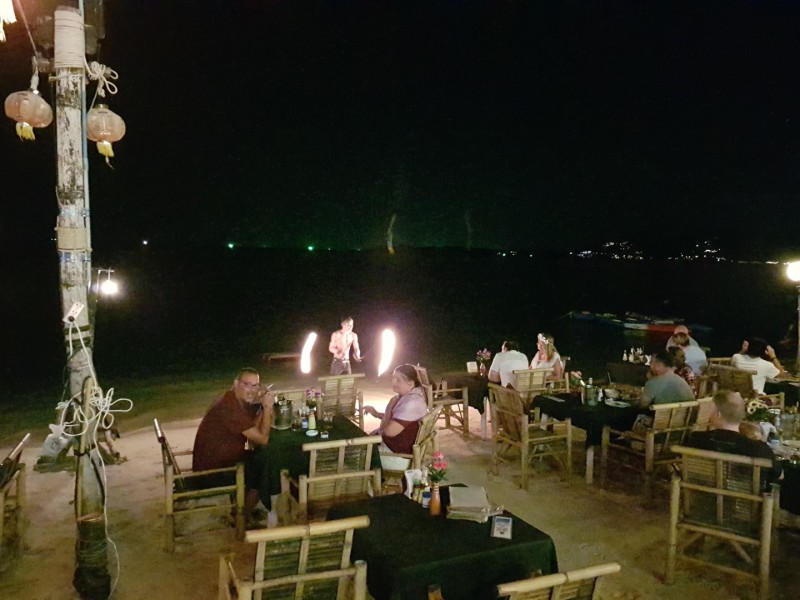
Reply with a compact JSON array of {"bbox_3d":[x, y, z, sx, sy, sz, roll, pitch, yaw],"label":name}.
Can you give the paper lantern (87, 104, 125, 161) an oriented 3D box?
[{"bbox_3d":[-1.666,-0.942,3.400,0.240,0.320,0.240,-1,4,-27],"label":"paper lantern"}]

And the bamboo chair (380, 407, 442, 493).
[{"bbox_3d":[0.025,1.371,5.065,0.600,0.935,0.590,4,5,21],"label":"bamboo chair"}]

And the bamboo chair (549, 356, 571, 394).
[{"bbox_3d":[1.990,1.250,8.423,0.600,0.935,0.590,-1,5,-30],"label":"bamboo chair"}]

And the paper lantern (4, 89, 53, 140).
[{"bbox_3d":[-1.976,-0.988,3.200,0.260,0.290,0.260,10,4,-30],"label":"paper lantern"}]

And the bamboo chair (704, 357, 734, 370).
[{"bbox_3d":[4.417,1.256,8.197,0.590,0.935,0.600,0,5,-27],"label":"bamboo chair"}]

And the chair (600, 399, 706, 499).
[{"bbox_3d":[2.316,1.332,5.580,0.570,0.900,0.630,-1,4,-25],"label":"chair"}]

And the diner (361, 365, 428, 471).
[{"bbox_3d":[-0.083,1.165,4.924,0.780,1.260,0.500,2,4,14],"label":"diner"}]

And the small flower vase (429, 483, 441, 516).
[{"bbox_3d":[0.187,1.049,3.173,0.066,0.180,0.066,2,4,0],"label":"small flower vase"}]

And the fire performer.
[{"bbox_3d":[-0.857,1.077,9.450,0.540,1.660,0.420,1,5,-11],"label":"fire performer"}]

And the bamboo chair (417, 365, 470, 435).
[{"bbox_3d":[0.472,1.278,7.755,0.630,0.900,0.570,-1,4,-25],"label":"bamboo chair"}]

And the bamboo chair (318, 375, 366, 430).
[{"bbox_3d":[-0.659,1.320,6.898,0.570,0.900,0.630,0,4,-8],"label":"bamboo chair"}]

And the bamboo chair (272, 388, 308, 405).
[{"bbox_3d":[-1.174,1.415,6.393,0.570,0.900,0.630,0,4,-12],"label":"bamboo chair"}]

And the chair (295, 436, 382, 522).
[{"bbox_3d":[-0.473,1.352,4.152,0.570,0.900,0.630,-1,4,-25],"label":"chair"}]

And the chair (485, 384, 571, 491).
[{"bbox_3d":[1.277,1.293,5.906,0.600,0.935,0.590,0,5,-22],"label":"chair"}]

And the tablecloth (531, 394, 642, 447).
[{"bbox_3d":[1.952,1.182,5.973,0.870,0.400,0.800,-1,4,-25],"label":"tablecloth"}]

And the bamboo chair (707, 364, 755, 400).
[{"bbox_3d":[4.137,1.246,7.178,0.600,0.935,0.590,-1,5,-30],"label":"bamboo chair"}]

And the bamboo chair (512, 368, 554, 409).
[{"bbox_3d":[1.480,1.270,7.287,0.590,0.935,0.600,0,5,-21],"label":"bamboo chair"}]

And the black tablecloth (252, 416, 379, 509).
[{"bbox_3d":[-0.780,1.327,5.121,0.890,0.480,0.940,0,5,-21],"label":"black tablecloth"}]

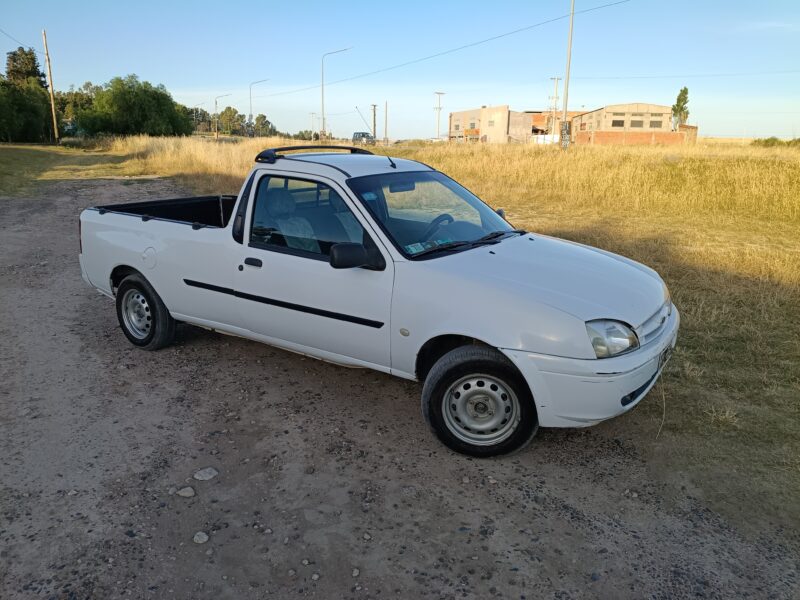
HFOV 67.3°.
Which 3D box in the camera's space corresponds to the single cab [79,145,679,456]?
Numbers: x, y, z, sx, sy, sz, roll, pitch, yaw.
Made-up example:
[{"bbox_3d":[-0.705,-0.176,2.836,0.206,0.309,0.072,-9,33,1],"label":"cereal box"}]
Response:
[{"bbox_3d":[-0.404,-0.301,4.246,4.420,1.500,1.750,10,18,33],"label":"single cab"}]

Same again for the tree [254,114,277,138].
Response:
[{"bbox_3d":[-38.980,-49.538,173.957,6.907,7.961,6.907,0,15,0],"label":"tree"}]

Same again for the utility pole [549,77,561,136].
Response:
[{"bbox_3d":[26.230,-31.947,102.034,2.000,10.832,0.400,-5,16,-17],"label":"utility pole"}]

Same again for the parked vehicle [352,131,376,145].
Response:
[{"bbox_3d":[-5.280,-24.049,89.681,1.750,1.887,4.000,-13,20,-40],"label":"parked vehicle"}]

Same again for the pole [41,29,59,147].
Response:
[{"bbox_3d":[-28.737,-17.415,49.873,0.270,9.305,0.270,0,15,0],"label":"pole"}]

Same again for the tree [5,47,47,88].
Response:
[{"bbox_3d":[-42.620,-23.466,69.862,5.010,11.175,5.010,0,15,0],"label":"tree"}]

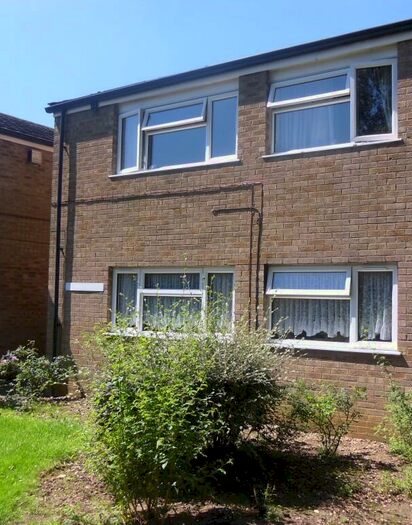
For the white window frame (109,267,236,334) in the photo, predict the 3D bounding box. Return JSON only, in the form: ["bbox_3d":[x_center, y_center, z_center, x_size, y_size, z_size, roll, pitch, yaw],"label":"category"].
[{"bbox_3d":[-0.546,0.581,9.388,2.337,1.000,0.130,-1,-4,35],"label":"white window frame"}]

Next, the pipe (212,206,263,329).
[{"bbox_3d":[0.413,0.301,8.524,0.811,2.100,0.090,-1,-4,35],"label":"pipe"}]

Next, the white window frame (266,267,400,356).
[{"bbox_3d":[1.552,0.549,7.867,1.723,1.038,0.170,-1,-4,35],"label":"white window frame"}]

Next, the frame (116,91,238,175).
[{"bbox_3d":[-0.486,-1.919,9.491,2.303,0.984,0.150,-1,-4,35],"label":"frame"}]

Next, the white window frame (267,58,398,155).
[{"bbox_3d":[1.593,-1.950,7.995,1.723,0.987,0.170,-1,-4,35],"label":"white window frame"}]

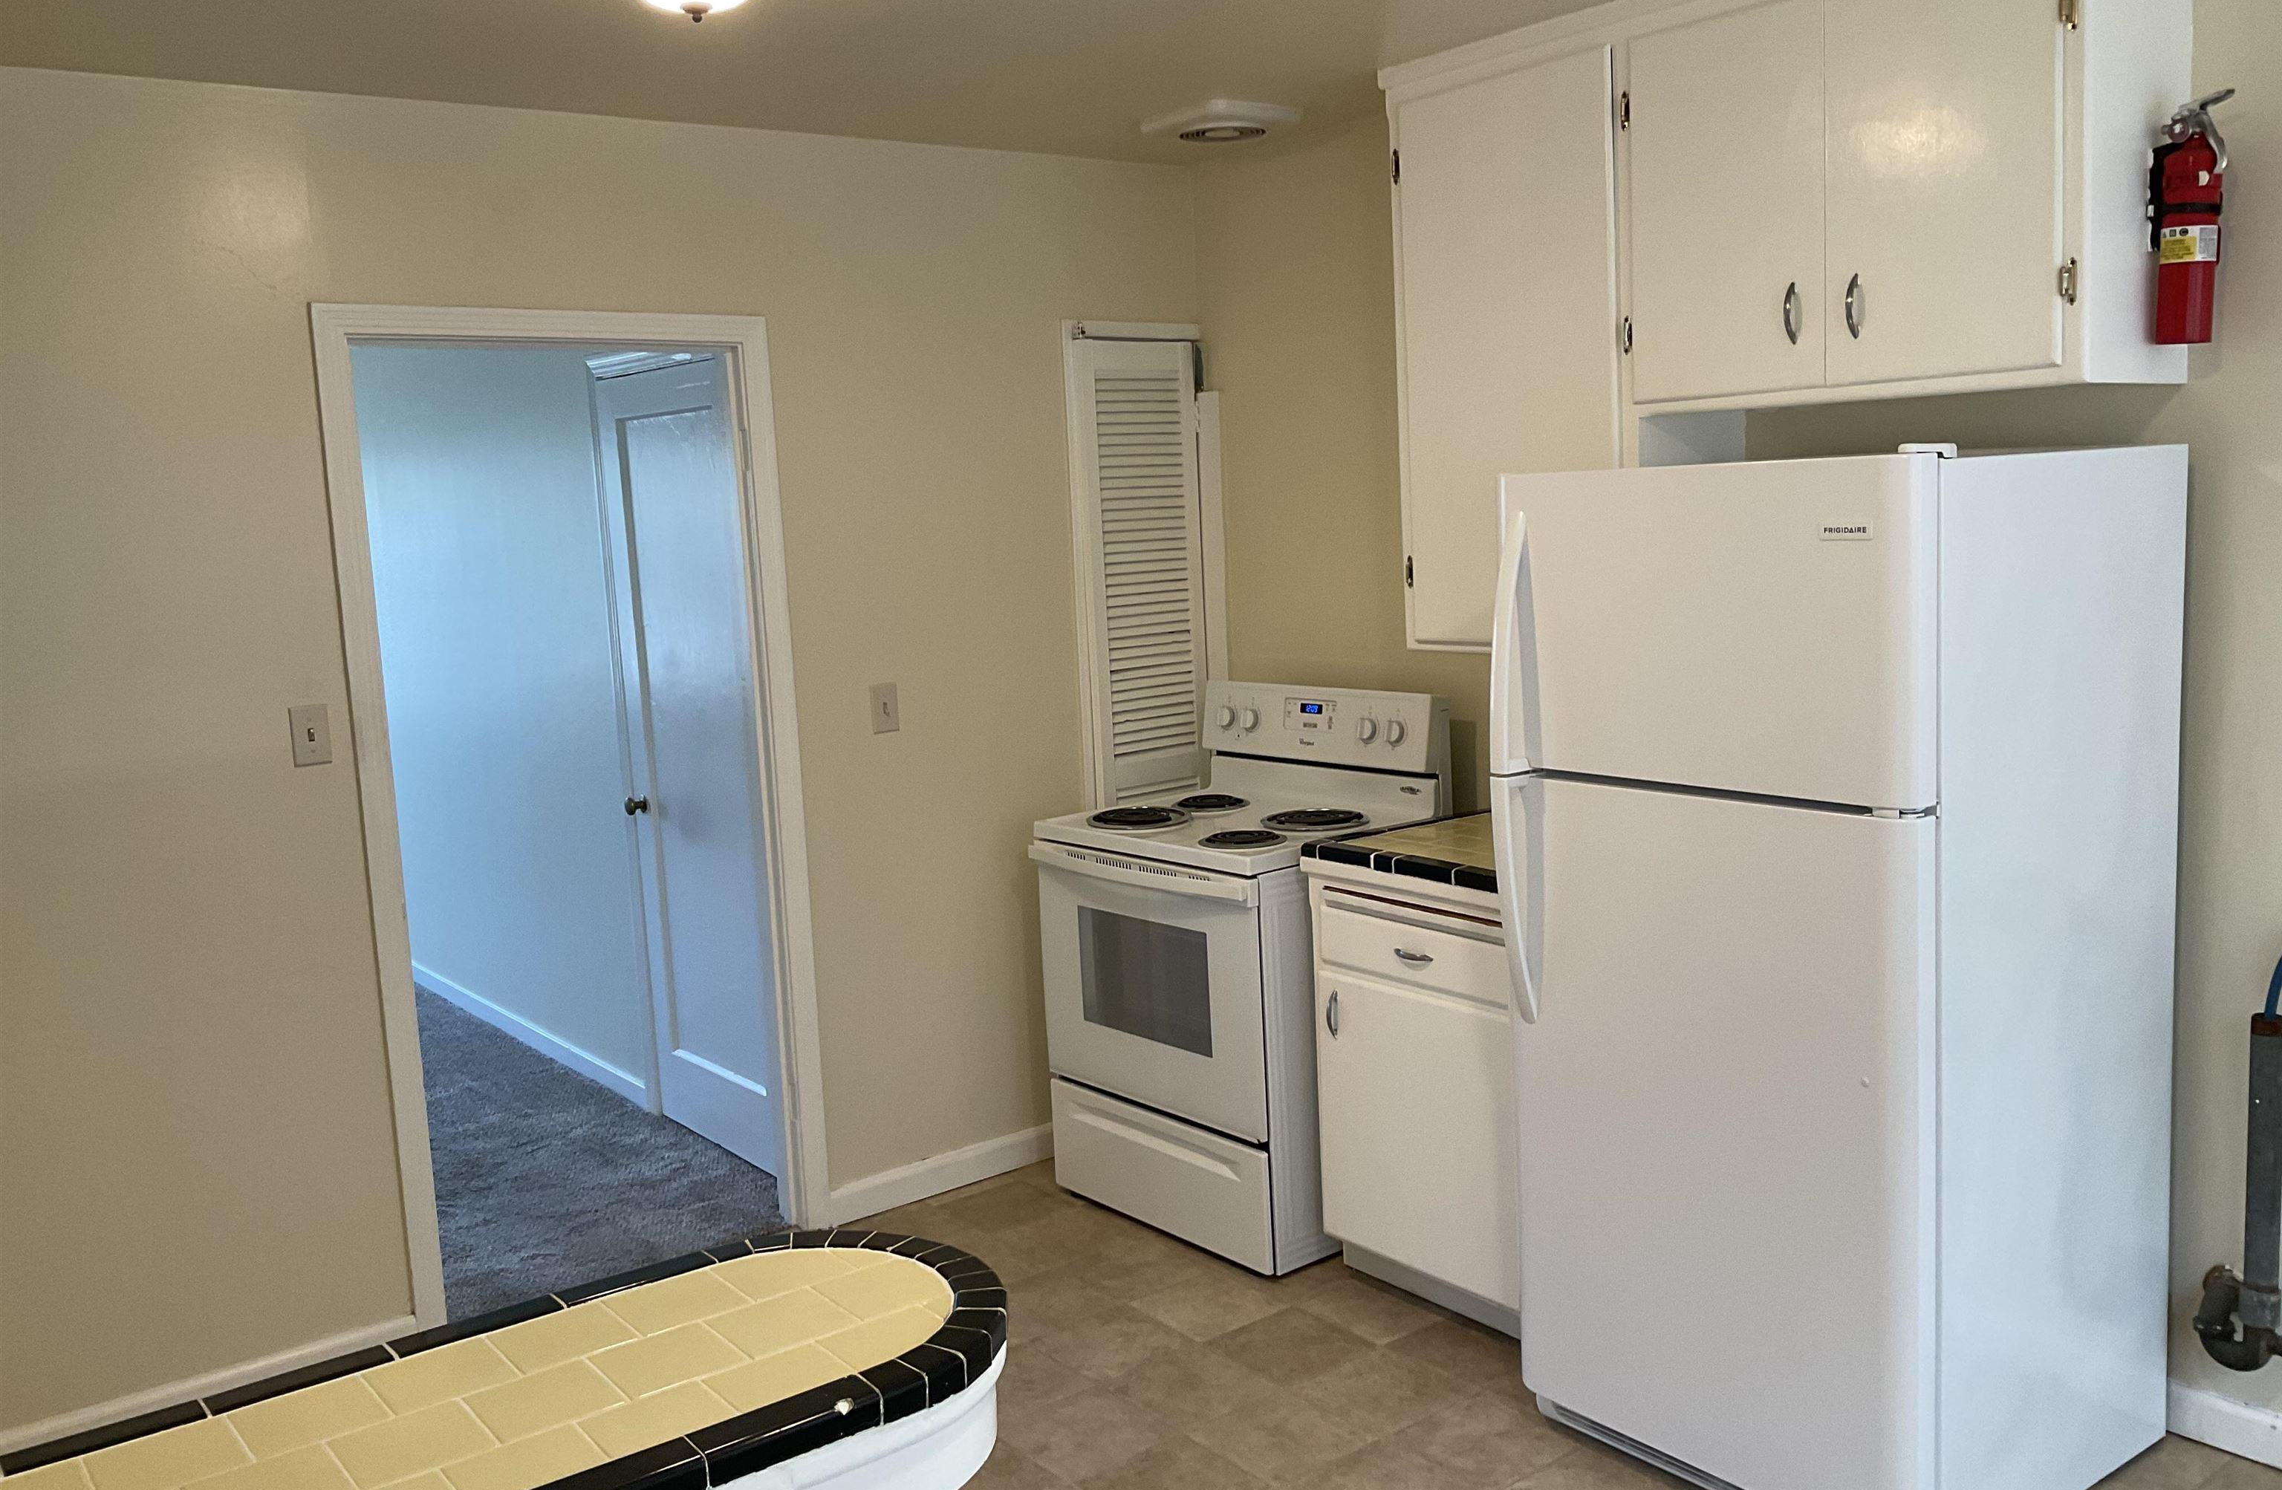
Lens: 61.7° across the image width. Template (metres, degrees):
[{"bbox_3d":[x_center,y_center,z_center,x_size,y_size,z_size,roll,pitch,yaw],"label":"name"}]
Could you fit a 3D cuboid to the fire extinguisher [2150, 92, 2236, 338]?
[{"bbox_3d":[1.584,-0.792,2.888,0.095,0.364,0.130,-8,9,-37],"label":"fire extinguisher"}]

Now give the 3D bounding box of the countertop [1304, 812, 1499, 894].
[{"bbox_3d":[0.767,0.204,3.870,0.654,0.034,0.610,-8,9,-37],"label":"countertop"}]

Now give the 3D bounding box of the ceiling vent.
[{"bbox_3d":[0.184,-1.389,4.320,0.325,0.044,0.325,-8,9,-37],"label":"ceiling vent"}]

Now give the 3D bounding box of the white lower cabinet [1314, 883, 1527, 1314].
[{"bbox_3d":[0.798,0.665,3.930,0.640,0.904,0.602,-8,9,-37],"label":"white lower cabinet"}]

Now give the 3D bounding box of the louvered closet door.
[{"bbox_3d":[0.030,-0.011,4.978,0.385,2.042,0.036,-8,9,-37],"label":"louvered closet door"}]

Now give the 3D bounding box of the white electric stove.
[{"bbox_3d":[0.228,0.489,4.373,0.684,1.199,0.771,-8,9,-37],"label":"white electric stove"}]

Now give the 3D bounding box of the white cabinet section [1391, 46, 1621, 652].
[{"bbox_3d":[0.844,-0.750,3.810,0.341,1.112,0.588,-8,9,-37],"label":"white cabinet section"}]

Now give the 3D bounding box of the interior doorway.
[{"bbox_3d":[-1.184,0.142,4.102,0.951,2.093,0.131,-8,9,-37],"label":"interior doorway"}]

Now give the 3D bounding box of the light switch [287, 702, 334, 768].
[{"bbox_3d":[-1.611,-0.017,3.711,0.071,0.116,0.018,-8,9,-37],"label":"light switch"}]

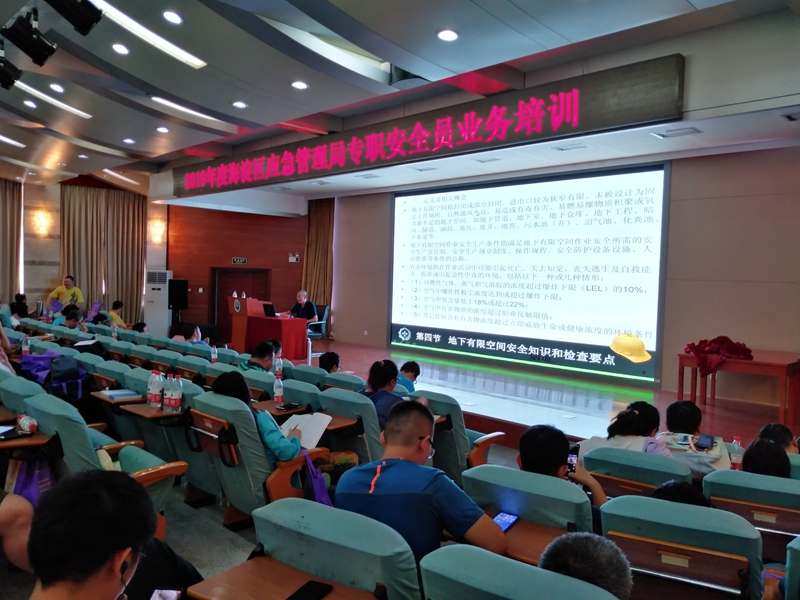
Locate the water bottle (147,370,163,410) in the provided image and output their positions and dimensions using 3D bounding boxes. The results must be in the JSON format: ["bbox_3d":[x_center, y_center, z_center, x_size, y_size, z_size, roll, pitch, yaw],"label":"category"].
[{"bbox_3d":[-1.587,0.578,3.900,0.067,0.234,0.067,-1,4,-45],"label":"water bottle"}]

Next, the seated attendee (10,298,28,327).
[{"bbox_3d":[-5.474,0.658,8.600,0.500,1.220,0.750,4,3,45],"label":"seated attendee"}]

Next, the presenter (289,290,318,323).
[{"bbox_3d":[-1.910,0.468,11.650,0.800,1.300,0.580,0,3,-38],"label":"presenter"}]

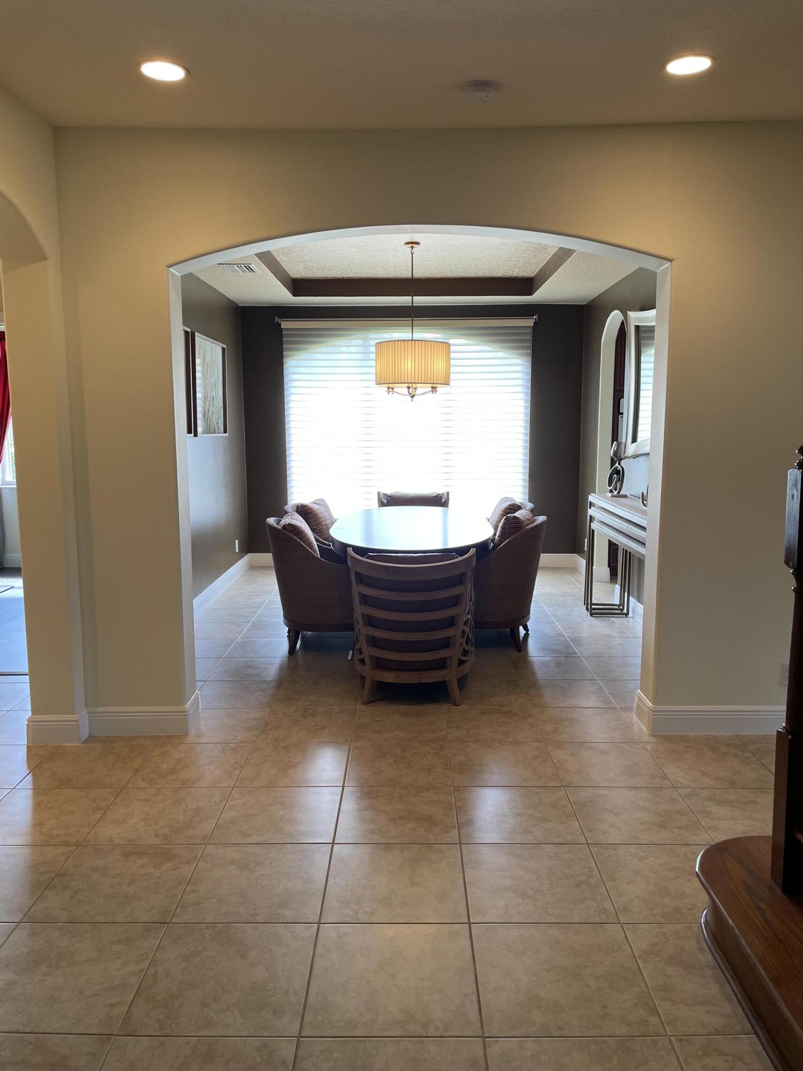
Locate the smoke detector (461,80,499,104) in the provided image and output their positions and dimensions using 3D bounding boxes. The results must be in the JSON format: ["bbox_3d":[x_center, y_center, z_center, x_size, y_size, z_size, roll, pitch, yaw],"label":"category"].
[{"bbox_3d":[0.298,-1.679,3.060,0.137,0.050,0.137,0,8,1],"label":"smoke detector"}]

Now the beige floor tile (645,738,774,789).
[{"bbox_3d":[1.352,1.005,3.537,0.450,0.010,0.450,0,8,1],"label":"beige floor tile"}]

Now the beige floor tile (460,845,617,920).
[{"bbox_3d":[0.436,1.139,2.647,0.450,0.010,0.450,0,8,1],"label":"beige floor tile"}]

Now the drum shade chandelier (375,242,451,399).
[{"bbox_3d":[0.082,-1.549,5.852,0.550,1.110,0.550,0,8,0],"label":"drum shade chandelier"}]

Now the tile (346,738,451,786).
[{"bbox_3d":[-0.010,1.014,3.559,0.455,0.010,0.455,0,8,1],"label":"tile"}]

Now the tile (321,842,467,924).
[{"bbox_3d":[-0.018,1.141,2.651,0.450,0.010,0.450,0,8,1],"label":"tile"}]

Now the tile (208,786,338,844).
[{"bbox_3d":[-0.471,1.080,3.112,0.455,0.010,0.455,0,8,1],"label":"tile"}]

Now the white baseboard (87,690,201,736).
[{"bbox_3d":[-1.289,0.895,4.055,0.504,0.143,0.245,0,8,0],"label":"white baseboard"}]

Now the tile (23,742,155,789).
[{"bbox_3d":[-1.392,1.030,3.595,0.455,0.012,0.451,0,8,0],"label":"tile"}]

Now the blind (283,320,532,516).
[{"bbox_3d":[0.065,-1.096,7.995,2.458,2.051,0.090,0,8,1],"label":"blind"}]

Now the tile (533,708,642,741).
[{"bbox_3d":[0.916,0.961,4.060,0.457,0.012,0.457,0,8,0],"label":"tile"}]

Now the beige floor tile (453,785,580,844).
[{"bbox_3d":[0.447,1.093,3.149,0.457,0.012,0.457,0,8,0],"label":"beige floor tile"}]

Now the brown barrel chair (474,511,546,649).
[{"bbox_3d":[0.670,0.308,5.579,0.693,0.859,0.656,1,8,10],"label":"brown barrel chair"}]

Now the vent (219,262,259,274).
[{"bbox_3d":[-1.245,-2.052,6.216,0.247,0.020,0.375,0,8,1],"label":"vent"}]

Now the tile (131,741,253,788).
[{"bbox_3d":[-0.932,1.028,3.591,0.455,0.012,0.451,0,8,0],"label":"tile"}]

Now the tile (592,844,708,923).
[{"bbox_3d":[0.901,1.153,2.676,0.455,0.012,0.451,0,8,0],"label":"tile"}]

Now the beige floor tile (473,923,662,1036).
[{"bbox_3d":[0.436,1.206,2.202,0.455,0.010,0.455,0,8,1],"label":"beige floor tile"}]

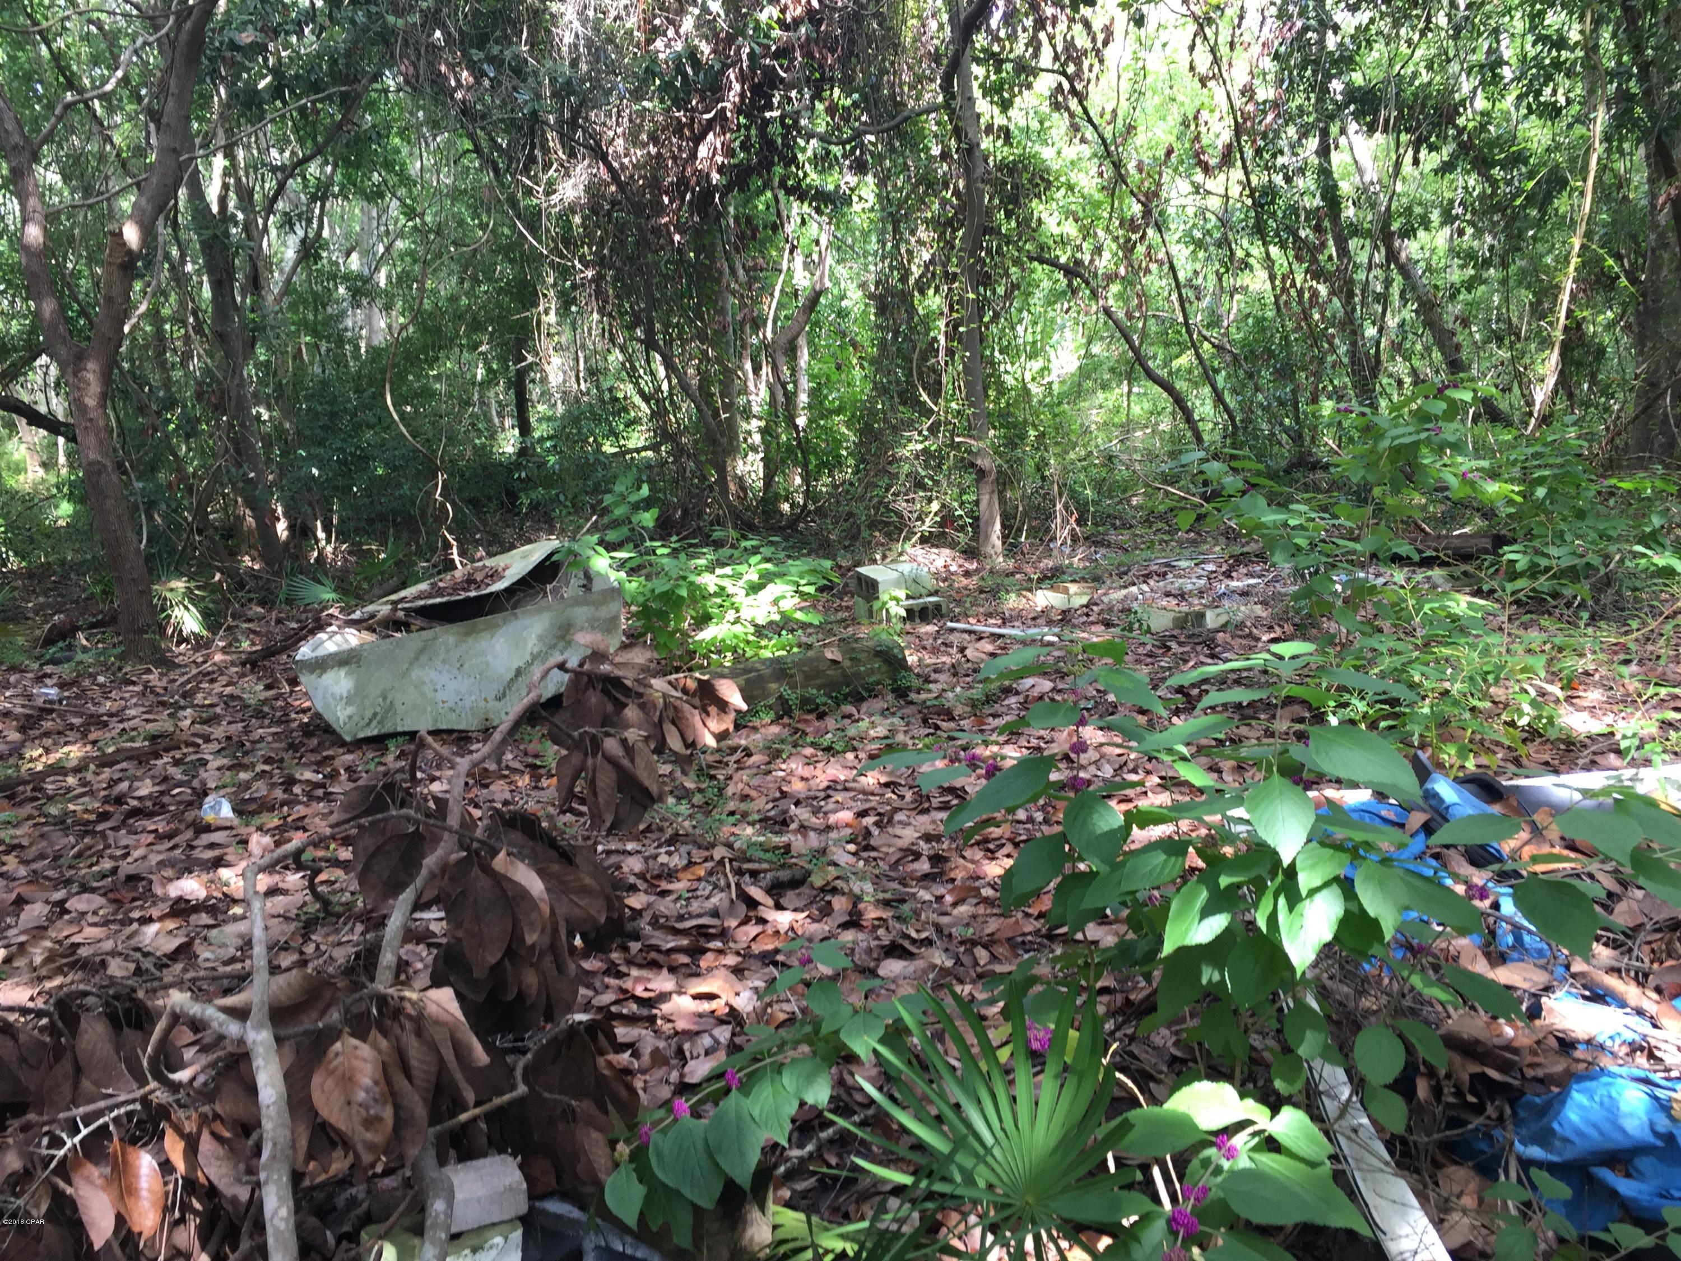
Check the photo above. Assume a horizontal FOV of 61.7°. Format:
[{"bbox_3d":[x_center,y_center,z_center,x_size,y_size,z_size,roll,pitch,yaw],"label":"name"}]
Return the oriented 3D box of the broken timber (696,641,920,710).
[{"bbox_3d":[-0.150,0.248,7.405,1.180,0.260,0.280,-6,12,-32],"label":"broken timber"}]

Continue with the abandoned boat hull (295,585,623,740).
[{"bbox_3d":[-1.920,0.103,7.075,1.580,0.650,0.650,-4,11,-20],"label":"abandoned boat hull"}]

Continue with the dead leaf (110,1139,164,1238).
[{"bbox_3d":[-1.075,0.853,2.150,0.068,0.155,0.035,-17,0,-31],"label":"dead leaf"}]

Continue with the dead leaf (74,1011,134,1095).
[{"bbox_3d":[-1.329,0.767,2.550,0.076,0.177,0.035,-33,0,-31],"label":"dead leaf"}]

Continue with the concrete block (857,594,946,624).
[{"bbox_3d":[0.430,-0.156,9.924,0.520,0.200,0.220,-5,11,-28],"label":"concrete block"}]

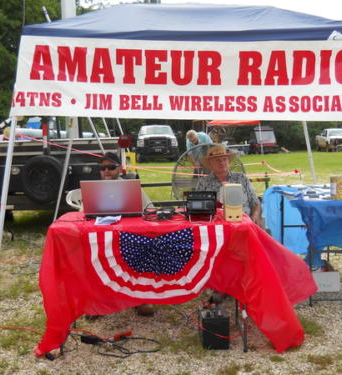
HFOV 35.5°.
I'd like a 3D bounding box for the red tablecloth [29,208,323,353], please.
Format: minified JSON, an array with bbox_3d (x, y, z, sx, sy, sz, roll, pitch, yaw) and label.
[{"bbox_3d":[0.060,0.567,3.489,1.640,0.740,0.820,0,7,0],"label":"red tablecloth"}]

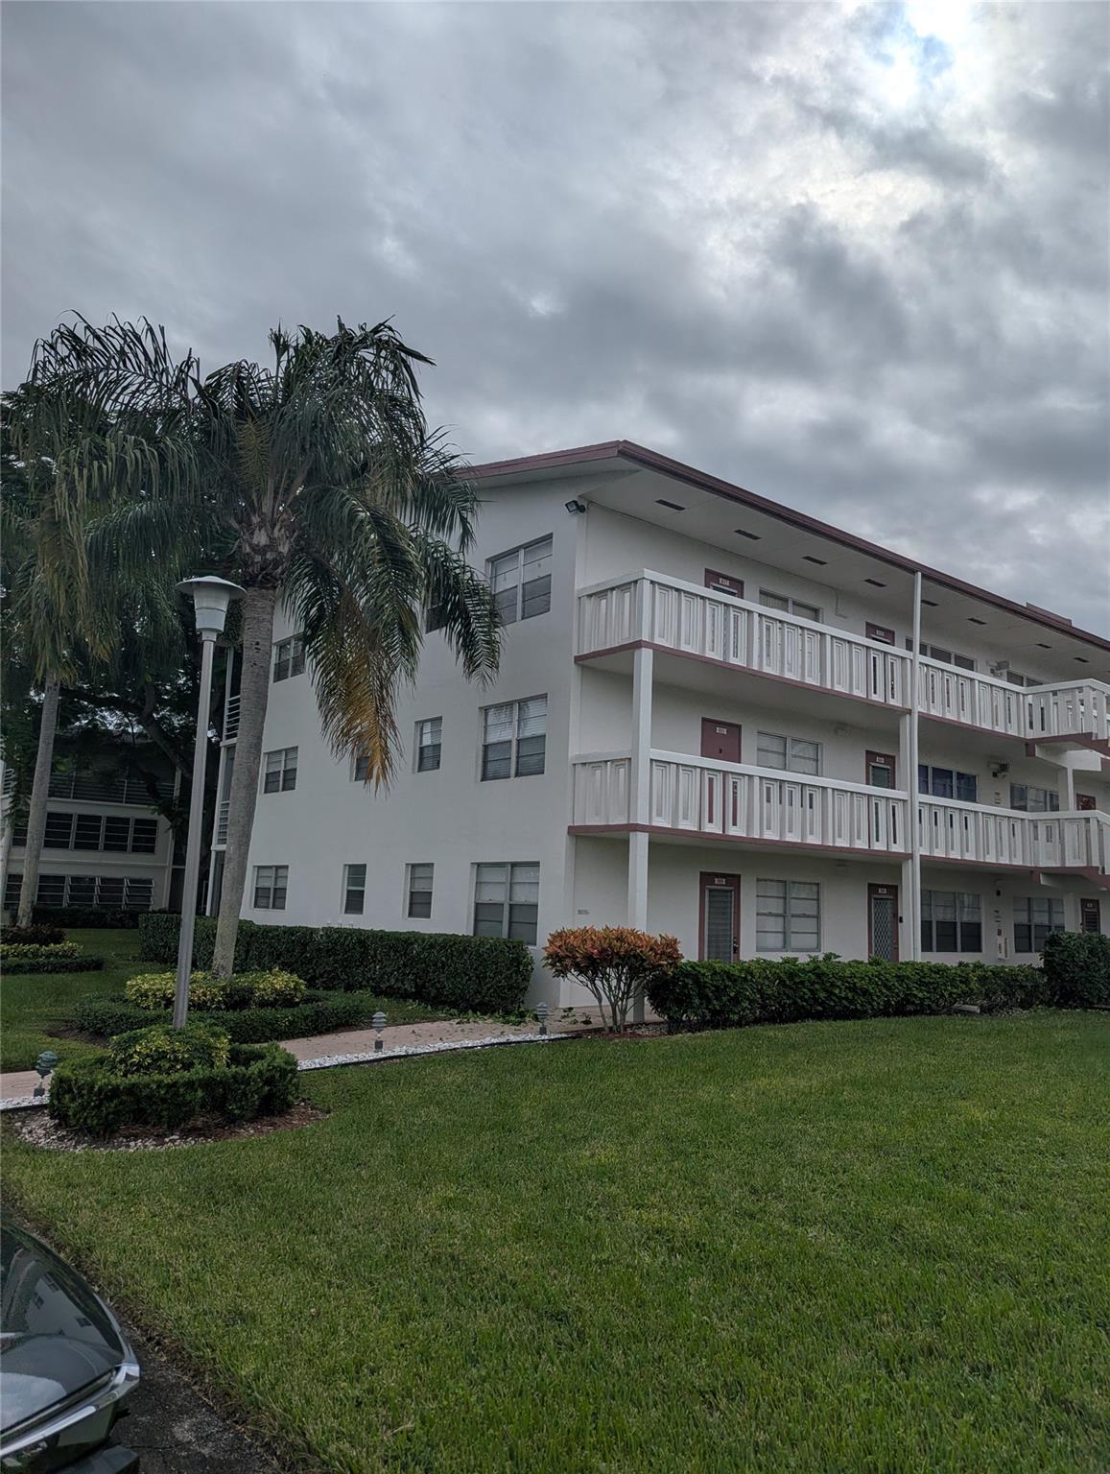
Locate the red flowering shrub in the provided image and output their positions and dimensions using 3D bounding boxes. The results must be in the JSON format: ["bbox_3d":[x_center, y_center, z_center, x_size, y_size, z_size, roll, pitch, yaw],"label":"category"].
[{"bbox_3d":[0.800,3.072,13.036,1.780,1.320,1.600,2,-9,4],"label":"red flowering shrub"}]

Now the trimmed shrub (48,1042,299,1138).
[{"bbox_3d":[-2.816,2.535,7.674,1.760,0.420,1.700,5,-9,-18],"label":"trimmed shrub"}]

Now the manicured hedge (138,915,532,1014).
[{"bbox_3d":[-4.631,3.899,18.691,11.376,1.000,0.850,-6,-12,43],"label":"manicured hedge"}]

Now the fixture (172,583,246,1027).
[{"bbox_3d":[-2.803,0.705,7.942,0.570,4.100,0.570,4,-9,-19],"label":"fixture"}]

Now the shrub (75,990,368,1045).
[{"bbox_3d":[-3.890,3.214,12.121,3.300,0.360,3.200,5,-9,-16],"label":"shrub"}]

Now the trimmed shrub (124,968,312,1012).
[{"bbox_3d":[-4.008,3.063,12.159,2.100,0.660,2.000,5,-9,-17],"label":"trimmed shrub"}]

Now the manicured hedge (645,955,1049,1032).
[{"bbox_3d":[5.141,4.030,16.570,10.100,0.900,0.750,9,-11,-38],"label":"manicured hedge"}]

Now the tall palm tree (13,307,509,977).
[{"bbox_3d":[-3.749,-0.945,12.821,6.200,8.800,6.000,5,-9,-17],"label":"tall palm tree"}]

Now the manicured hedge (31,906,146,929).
[{"bbox_3d":[-18.706,7.260,41.291,4.826,0.900,0.900,8,-11,-34],"label":"manicured hedge"}]

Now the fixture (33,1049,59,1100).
[{"bbox_3d":[-3.830,2.517,7.707,0.170,0.360,0.170,7,-10,-25],"label":"fixture"}]

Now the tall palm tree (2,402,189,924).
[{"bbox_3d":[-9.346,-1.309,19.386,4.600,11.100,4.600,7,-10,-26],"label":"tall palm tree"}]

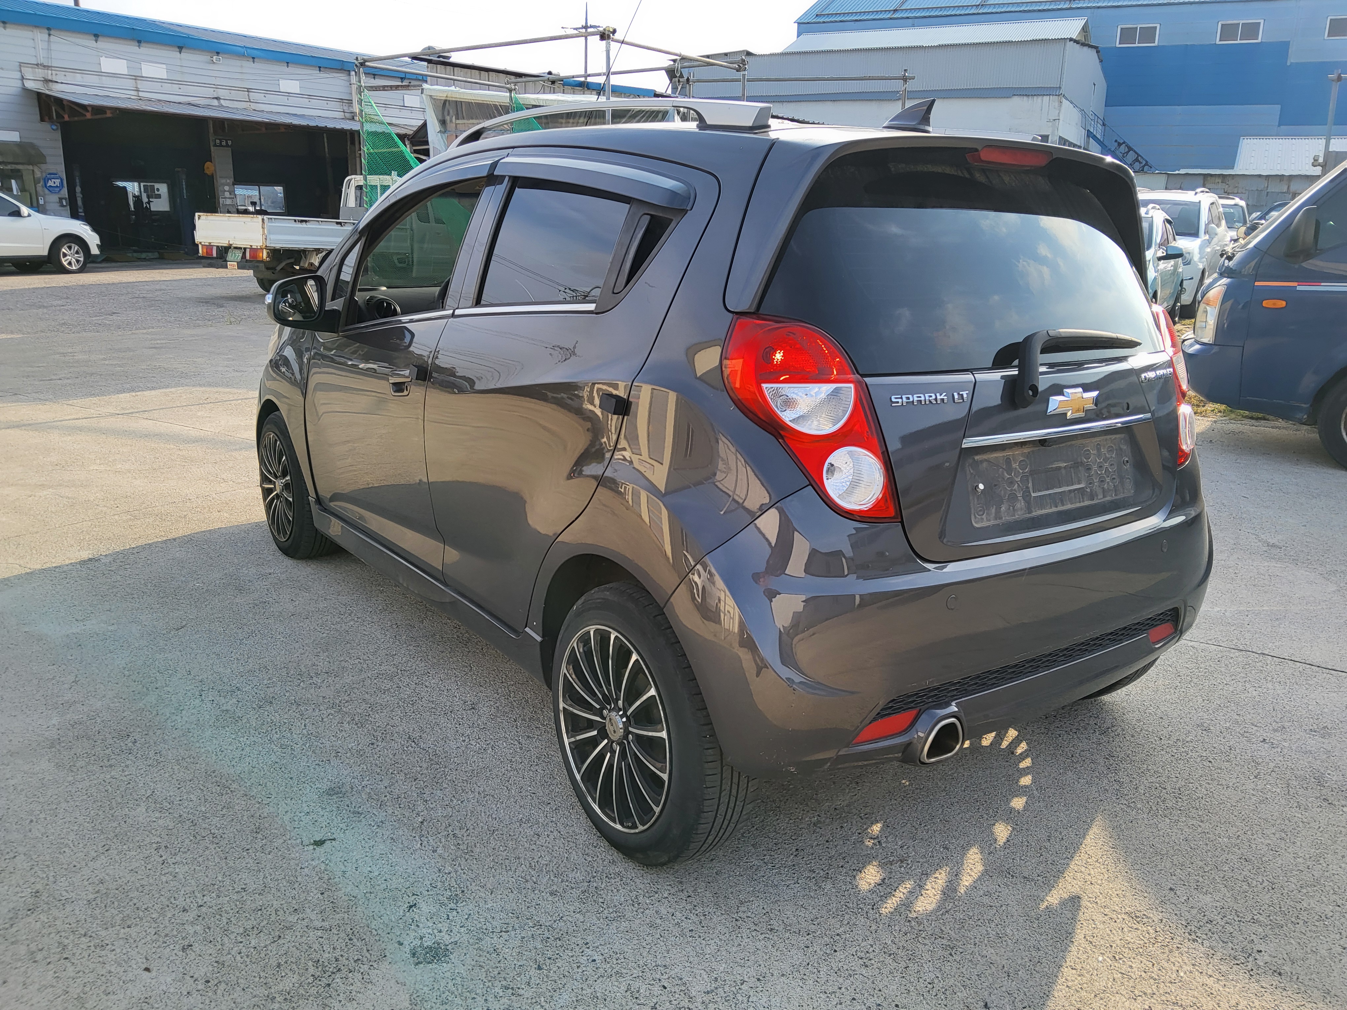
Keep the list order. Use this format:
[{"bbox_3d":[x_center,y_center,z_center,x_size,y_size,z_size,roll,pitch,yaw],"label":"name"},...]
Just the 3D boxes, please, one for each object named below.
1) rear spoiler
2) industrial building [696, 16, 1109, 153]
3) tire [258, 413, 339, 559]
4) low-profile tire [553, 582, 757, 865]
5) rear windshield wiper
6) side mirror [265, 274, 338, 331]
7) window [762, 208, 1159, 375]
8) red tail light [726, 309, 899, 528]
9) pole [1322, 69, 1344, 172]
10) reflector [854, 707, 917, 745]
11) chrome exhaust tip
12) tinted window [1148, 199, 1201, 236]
[{"bbox_3d":[0.607,-0.608,2.164,1.320,0.380,0.270,-9,18,-35],"label":"rear spoiler"},{"bbox_3d":[8.815,-14.352,41.973,15.104,9.193,8.555,10,17,30],"label":"industrial building"},{"bbox_3d":[-1.440,-0.085,3.896,0.167,0.570,0.579,-9,18,-35],"label":"tire"},{"bbox_3d":[-0.056,0.439,2.106,0.185,0.570,0.570,-8,18,-35],"label":"low-profile tire"},{"bbox_3d":[0.821,-0.285,2.018,0.480,0.145,0.080,-11,19,-41],"label":"rear windshield wiper"},{"bbox_3d":[-1.150,-0.632,3.154,0.225,0.168,0.145,-8,18,-35],"label":"side mirror"},{"bbox_3d":[0.660,-0.476,2.117,1.220,0.380,0.120,-8,-13,-35],"label":"window"},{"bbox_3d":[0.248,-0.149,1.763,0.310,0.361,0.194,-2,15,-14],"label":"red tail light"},{"bbox_3d":[8.481,-4.006,13.412,0.090,3.252,0.090,10,17,30],"label":"pole"},{"bbox_3d":[0.389,0.405,1.844,0.146,0.052,0.032,-5,16,-23],"label":"reflector"},{"bbox_3d":[0.487,0.433,1.907,0.112,0.082,0.070,-9,18,-35],"label":"chrome exhaust tip"},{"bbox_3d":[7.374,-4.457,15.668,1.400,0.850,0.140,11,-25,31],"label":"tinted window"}]

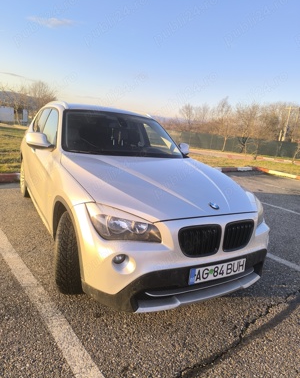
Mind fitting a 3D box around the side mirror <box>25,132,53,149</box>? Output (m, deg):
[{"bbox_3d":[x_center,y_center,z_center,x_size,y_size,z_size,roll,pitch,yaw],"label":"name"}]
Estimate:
[{"bbox_3d":[-1.107,-0.485,2.643,0.250,0.170,0.160,-1,15,-30],"label":"side mirror"}]

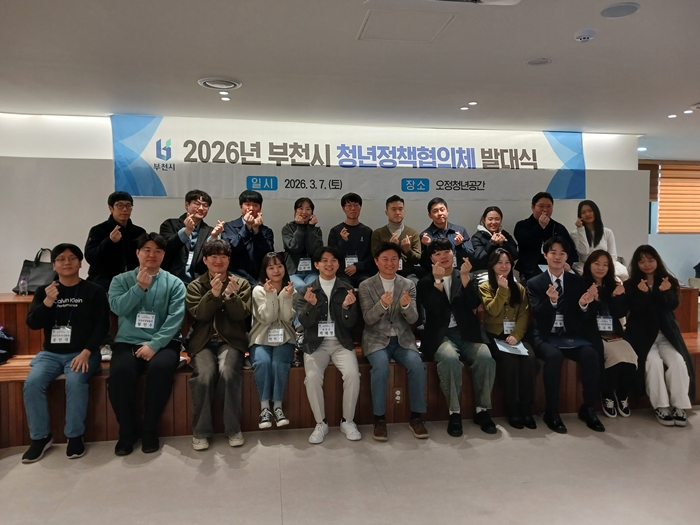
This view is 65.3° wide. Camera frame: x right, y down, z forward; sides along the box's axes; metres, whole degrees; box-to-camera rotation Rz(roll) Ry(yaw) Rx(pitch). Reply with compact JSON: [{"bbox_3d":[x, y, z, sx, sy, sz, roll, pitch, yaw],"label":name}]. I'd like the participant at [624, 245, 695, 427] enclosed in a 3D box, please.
[{"bbox_3d":[2.492,0.520,4.435,0.560,1.310,0.760,0,3,4],"label":"participant"}]

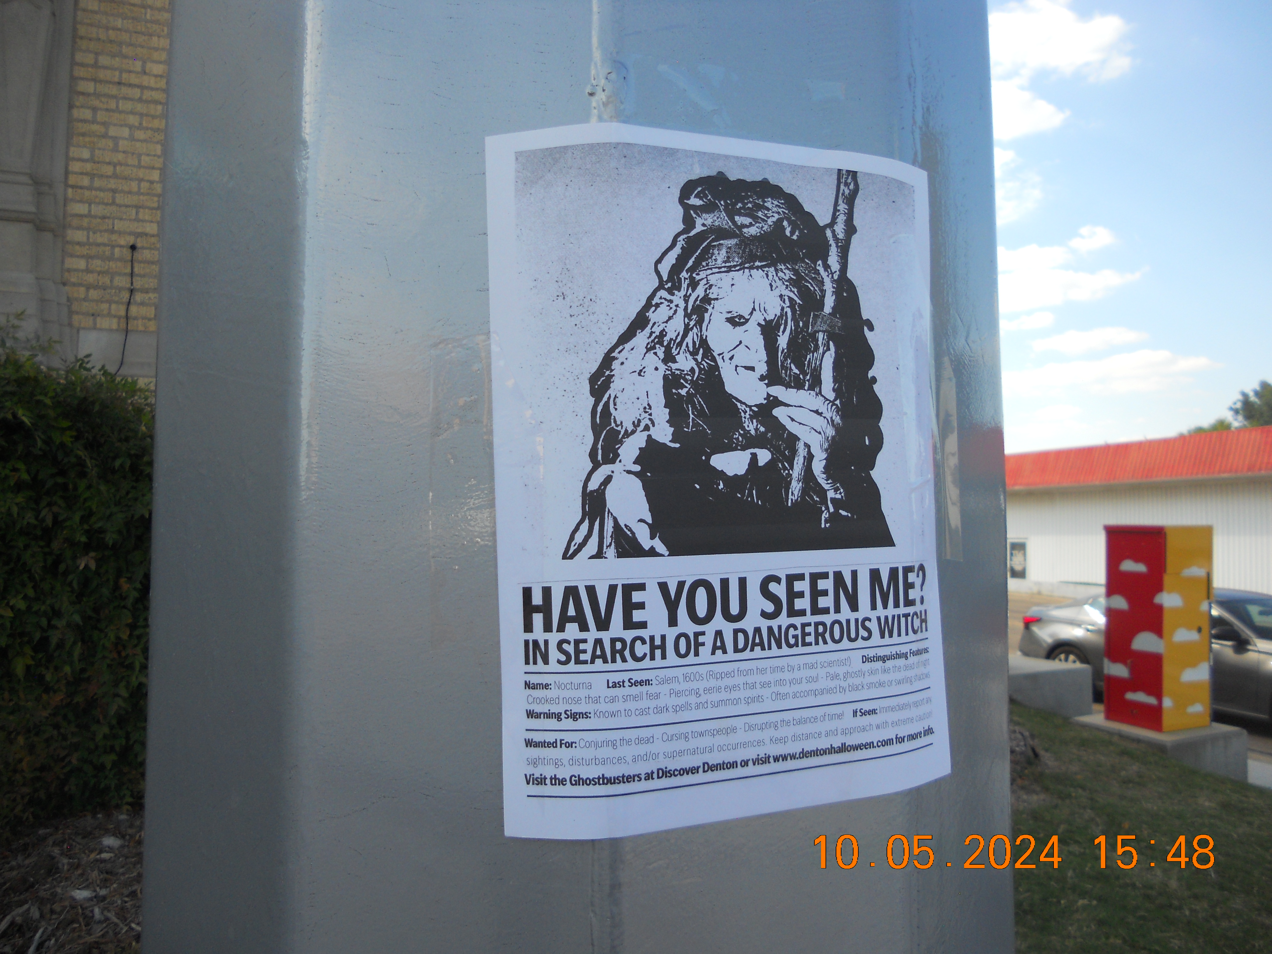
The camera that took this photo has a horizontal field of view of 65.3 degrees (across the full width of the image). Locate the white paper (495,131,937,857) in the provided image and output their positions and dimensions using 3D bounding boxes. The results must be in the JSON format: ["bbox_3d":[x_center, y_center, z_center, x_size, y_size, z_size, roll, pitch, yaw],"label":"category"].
[{"bbox_3d":[0.046,-0.001,0.417,0.208,0.280,0.023,-1,-1,-19],"label":"white paper"}]

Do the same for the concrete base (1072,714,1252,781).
[{"bbox_3d":[4.667,2.446,8.884,1.044,0.470,0.918,1,-2,-27],"label":"concrete base"}]

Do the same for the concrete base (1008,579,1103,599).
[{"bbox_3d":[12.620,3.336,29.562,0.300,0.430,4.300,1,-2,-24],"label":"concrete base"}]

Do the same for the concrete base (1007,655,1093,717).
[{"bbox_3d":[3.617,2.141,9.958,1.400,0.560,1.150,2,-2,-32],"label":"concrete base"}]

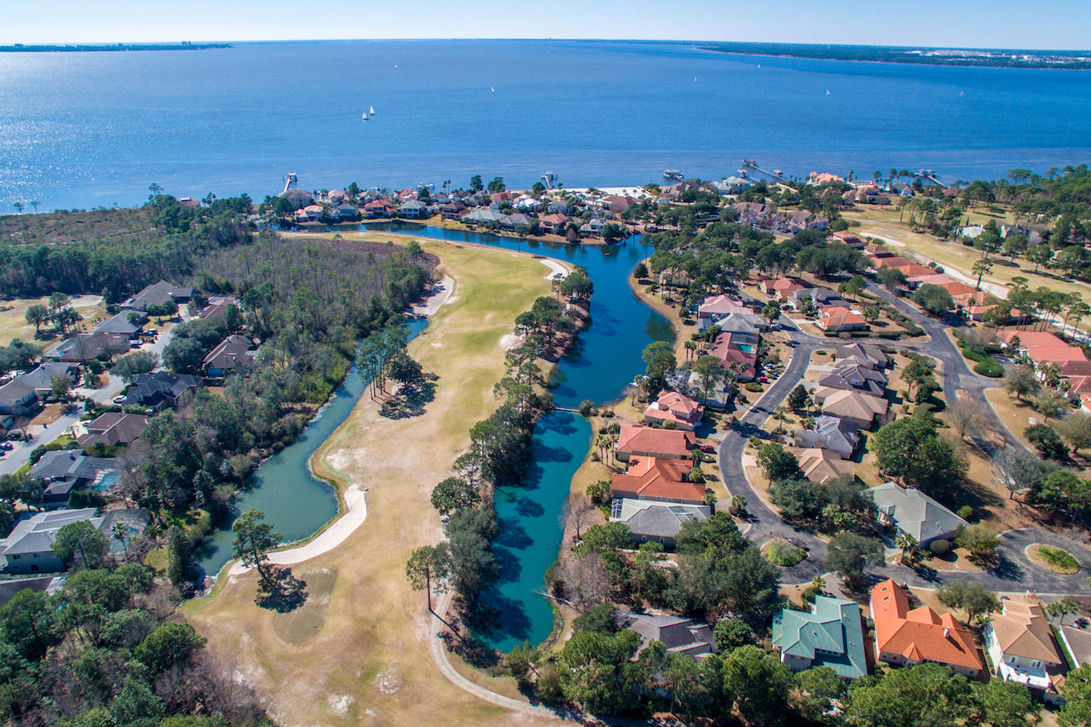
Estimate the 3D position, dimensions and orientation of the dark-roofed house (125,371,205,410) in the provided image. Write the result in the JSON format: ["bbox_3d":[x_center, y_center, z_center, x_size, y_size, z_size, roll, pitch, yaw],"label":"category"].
[{"bbox_3d":[-141.230,9.480,222.410,22.000,7.200,20.200,-2,28,-4],"label":"dark-roofed house"}]

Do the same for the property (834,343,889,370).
[{"bbox_3d":[127.220,-3.320,243.290,20.500,7.500,17.000,9,29,16],"label":"property"}]

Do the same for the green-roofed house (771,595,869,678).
[{"bbox_3d":[58.490,56.300,130.110,18.500,8.500,19.500,8,29,13],"label":"green-roofed house"}]

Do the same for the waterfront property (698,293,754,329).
[{"bbox_3d":[87.430,-28.090,295.520,25.700,6.700,17.000,3,28,5],"label":"waterfront property"}]

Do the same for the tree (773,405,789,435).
[{"bbox_3d":[77.600,18.680,199.860,4.000,9.200,4.000,0,28,0],"label":"tree"}]

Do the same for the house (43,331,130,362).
[{"bbox_3d":[-190.020,-6.640,252.900,28.000,6.200,19.000,-1,28,-3],"label":"house"}]

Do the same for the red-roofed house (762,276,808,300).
[{"bbox_3d":[122.620,-39.870,311.530,20.500,7.500,18.000,-8,29,-15],"label":"red-roofed house"}]

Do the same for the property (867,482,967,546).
[{"bbox_3d":[102.580,40.230,168.550,18.000,6.700,19.500,-9,30,-18],"label":"property"}]

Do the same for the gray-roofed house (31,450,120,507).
[{"bbox_3d":[-141.260,32.000,181.990,22.200,5.800,20.000,-2,28,-4],"label":"gray-roofed house"}]

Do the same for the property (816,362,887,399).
[{"bbox_3d":[117.480,6.000,232.430,23.500,6.700,15.500,10,30,18],"label":"property"}]

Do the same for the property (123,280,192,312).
[{"bbox_3d":[-187.520,-34.090,297.040,27.000,8.000,26.000,0,28,0],"label":"property"}]

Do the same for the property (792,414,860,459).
[{"bbox_3d":[93.010,23.100,200.530,19.000,6.500,17.300,9,29,16],"label":"property"}]

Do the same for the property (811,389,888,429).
[{"bbox_3d":[109.770,14.660,216.230,22.700,6.700,16.300,10,30,18],"label":"property"}]

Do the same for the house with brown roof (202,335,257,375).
[{"bbox_3d":[-124.480,-3.910,242.130,16.000,7.200,25.000,0,28,0],"label":"house with brown roof"}]

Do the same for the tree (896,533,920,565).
[{"bbox_3d":[89.350,45.690,149.410,4.800,9.300,4.800,0,28,0],"label":"tree"}]

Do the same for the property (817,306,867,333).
[{"bbox_3d":[133.520,-21.940,278.670,22.000,7.000,18.500,-3,28,-5],"label":"property"}]

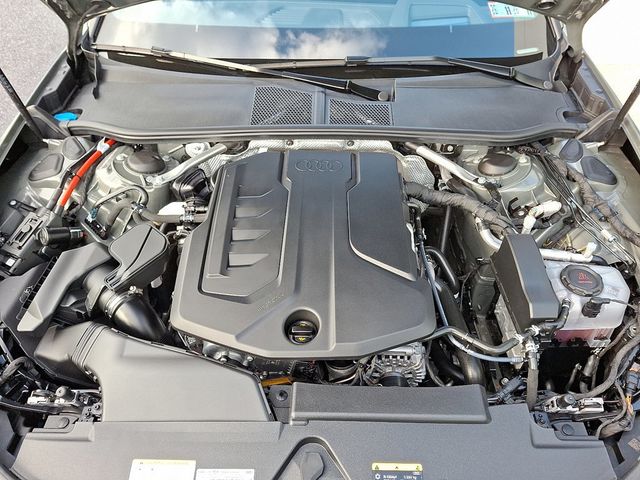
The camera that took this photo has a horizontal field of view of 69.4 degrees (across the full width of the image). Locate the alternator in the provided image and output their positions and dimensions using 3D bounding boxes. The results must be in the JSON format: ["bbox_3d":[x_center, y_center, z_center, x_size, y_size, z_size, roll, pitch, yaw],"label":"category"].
[{"bbox_3d":[0.173,0.299,1.093,0.140,0.140,0.170,0,54,0],"label":"alternator"}]

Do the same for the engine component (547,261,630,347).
[{"bbox_3d":[0.475,0.132,0.905,0.170,0.135,0.150,0,54,0],"label":"engine component"}]

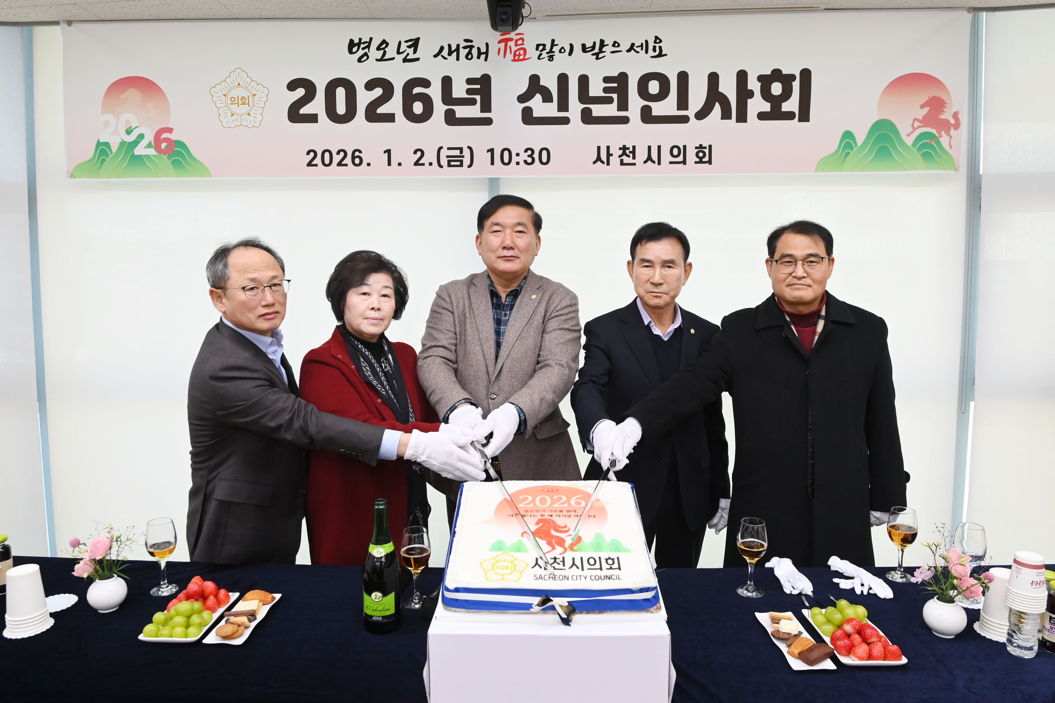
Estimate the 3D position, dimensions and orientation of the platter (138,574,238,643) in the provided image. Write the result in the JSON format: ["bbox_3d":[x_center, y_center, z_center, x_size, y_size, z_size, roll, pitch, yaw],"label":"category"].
[{"bbox_3d":[-0.799,0.601,1.474,0.142,0.083,0.222,0,5,2],"label":"platter"}]

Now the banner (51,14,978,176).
[{"bbox_3d":[-0.107,-1.132,2.735,3.980,0.686,0.030,0,5,2],"label":"banner"}]

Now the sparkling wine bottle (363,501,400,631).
[{"bbox_3d":[-0.344,0.498,1.442,0.085,0.298,0.085,0,3,-3],"label":"sparkling wine bottle"}]

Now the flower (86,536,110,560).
[{"bbox_3d":[-1.049,0.481,1.506,0.054,0.056,0.052,0,5,6],"label":"flower"}]

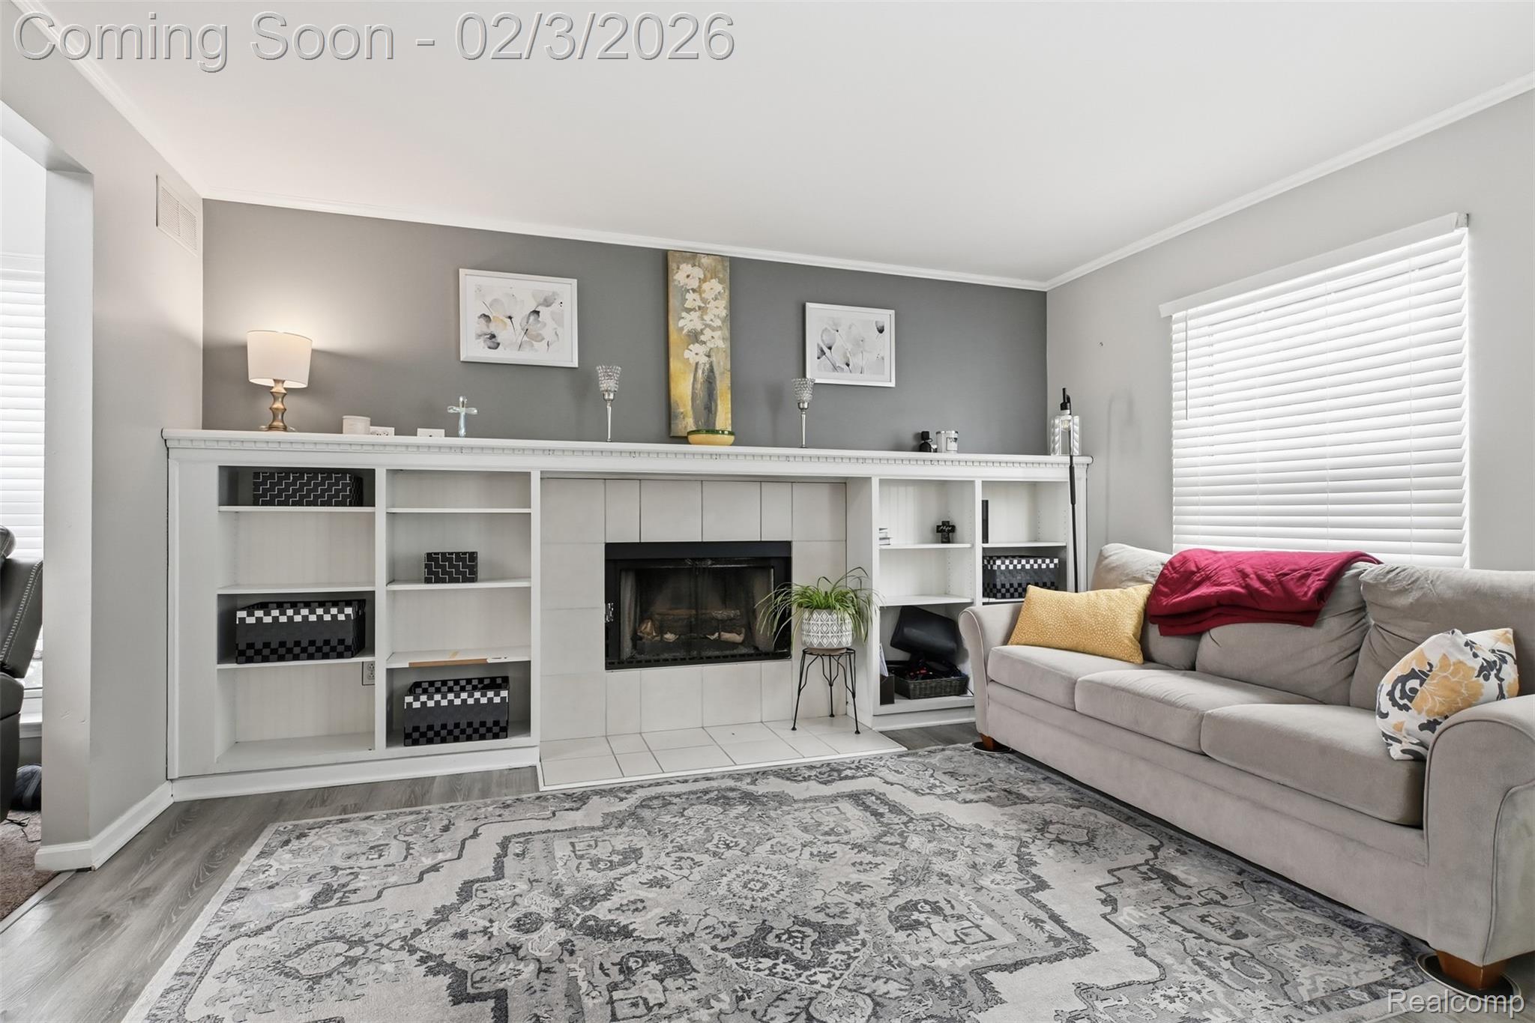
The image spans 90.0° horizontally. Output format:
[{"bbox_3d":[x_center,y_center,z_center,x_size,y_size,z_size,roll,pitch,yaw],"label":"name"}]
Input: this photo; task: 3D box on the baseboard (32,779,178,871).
[{"bbox_3d":[-2.191,1.043,2.572,0.157,0.088,0.585,0,0,-18],"label":"baseboard"}]

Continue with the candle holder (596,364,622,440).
[{"bbox_3d":[-0.722,-0.479,3.516,0.110,0.367,0.110,0,0,-18],"label":"candle holder"}]

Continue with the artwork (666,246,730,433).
[{"bbox_3d":[-0.333,-0.822,3.816,0.307,0.907,0.032,0,0,-18],"label":"artwork"}]

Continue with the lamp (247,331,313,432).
[{"bbox_3d":[-1.969,-0.497,3.100,0.224,0.399,0.224,0,0,-18],"label":"lamp"}]

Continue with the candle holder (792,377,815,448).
[{"bbox_3d":[0.178,-0.476,3.809,0.110,0.364,0.110,0,0,0],"label":"candle holder"}]

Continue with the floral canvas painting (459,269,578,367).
[{"bbox_3d":[-1.145,-0.887,3.559,0.517,0.420,0.022,0,0,-18],"label":"floral canvas painting"}]

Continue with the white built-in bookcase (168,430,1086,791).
[{"bbox_3d":[-0.296,0.399,3.646,4.175,1.385,0.370,0,0,-18],"label":"white built-in bookcase"}]

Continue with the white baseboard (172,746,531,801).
[{"bbox_3d":[-1.603,1.045,3.080,1.304,0.088,0.018,0,0,-18],"label":"white baseboard"}]

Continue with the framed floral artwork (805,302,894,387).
[{"bbox_3d":[0.442,-0.877,4.076,0.511,0.415,0.022,0,0,-18],"label":"framed floral artwork"}]

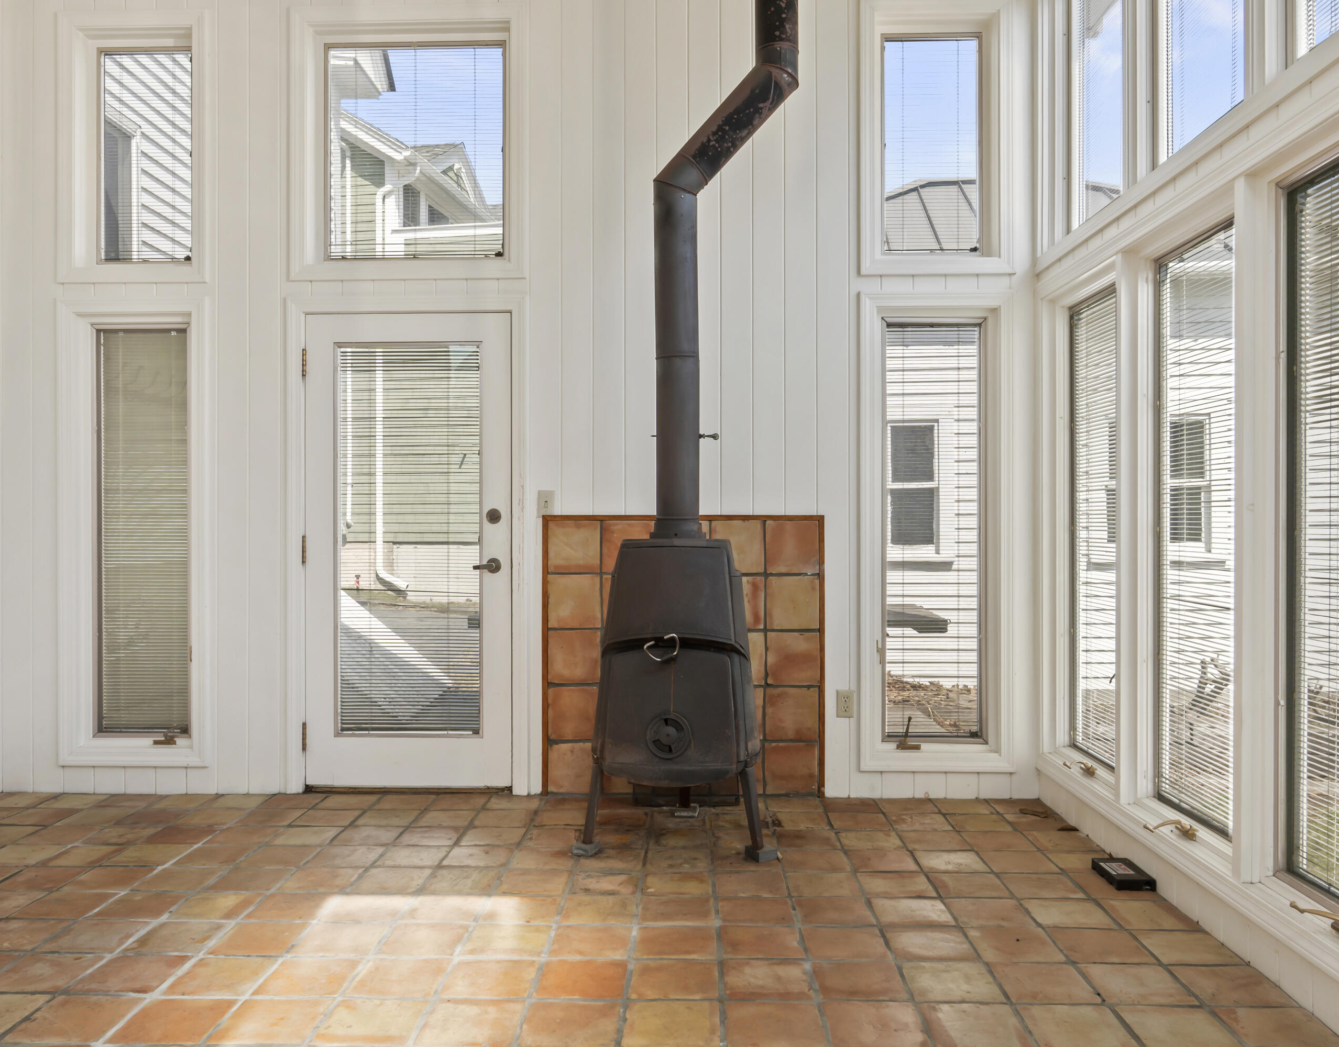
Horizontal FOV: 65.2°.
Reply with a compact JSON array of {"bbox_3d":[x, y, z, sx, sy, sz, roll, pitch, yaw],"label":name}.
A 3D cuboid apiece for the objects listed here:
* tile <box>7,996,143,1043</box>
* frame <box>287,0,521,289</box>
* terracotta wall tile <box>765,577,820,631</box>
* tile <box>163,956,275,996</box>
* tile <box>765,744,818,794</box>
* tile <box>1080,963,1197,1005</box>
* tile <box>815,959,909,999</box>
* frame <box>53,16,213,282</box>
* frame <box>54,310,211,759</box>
[{"bbox_3d":[-1.388,1.163,2.448,0.209,0.016,0.224,0,0,2],"label":"tile"},{"bbox_3d":[-1.083,-1.568,4.370,0.992,1.134,0.100,0,0,2],"label":"frame"},{"bbox_3d":[0.506,0.326,4.284,0.216,0.213,0.013,0,0,2],"label":"terracotta wall tile"},{"bbox_3d":[-1.153,1.172,2.694,0.218,0.013,0.223,0,0,1],"label":"tile"},{"bbox_3d":[0.515,1.040,4.442,0.223,0.207,0.016,0,0,2],"label":"tile"},{"bbox_3d":[1.169,1.160,2.626,0.211,0.016,0.224,0,0,2],"label":"tile"},{"bbox_3d":[0.482,1.161,2.656,0.212,0.016,0.225,0,0,2],"label":"tile"},{"bbox_3d":[-2.239,-1.569,4.419,0.655,1.139,0.100,0,0,2],"label":"frame"},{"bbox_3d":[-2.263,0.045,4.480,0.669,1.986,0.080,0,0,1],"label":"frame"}]

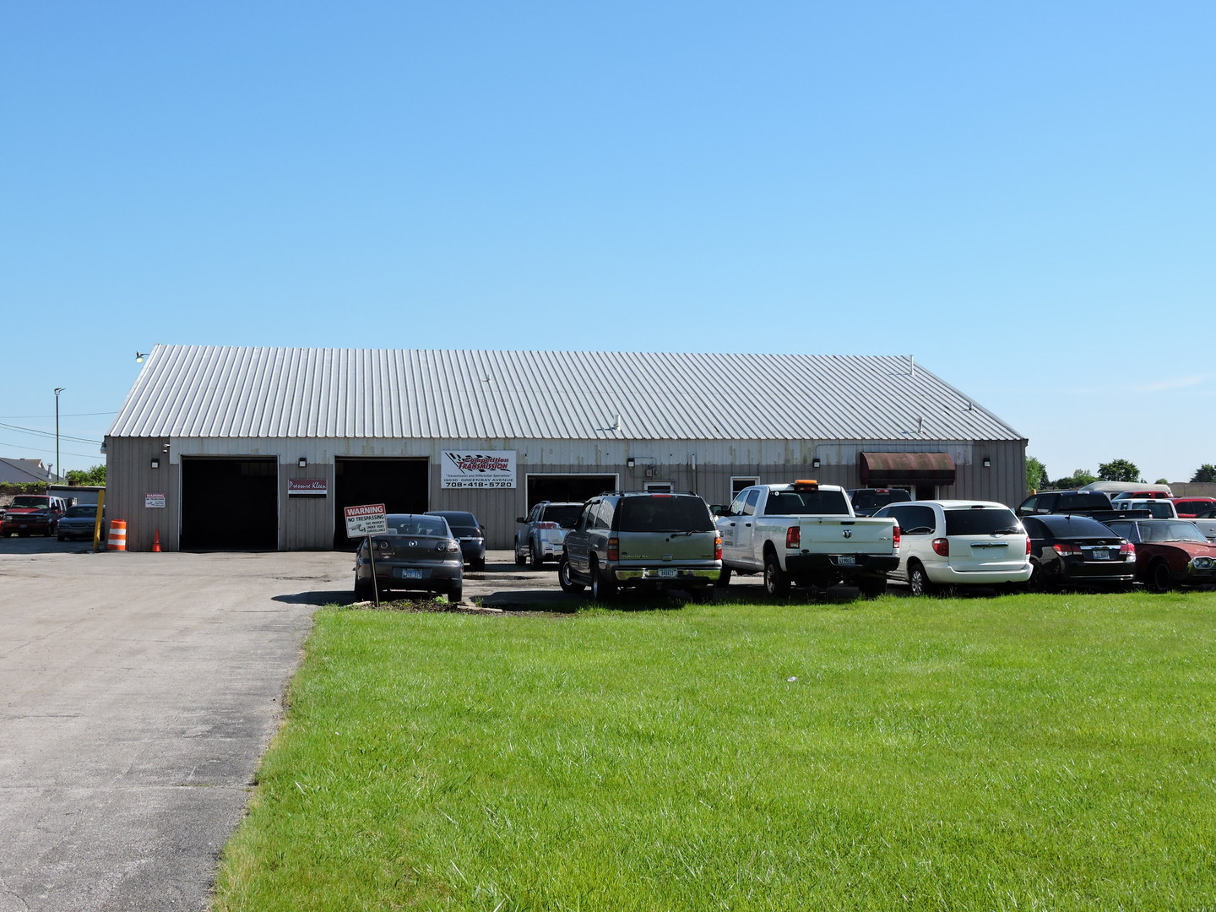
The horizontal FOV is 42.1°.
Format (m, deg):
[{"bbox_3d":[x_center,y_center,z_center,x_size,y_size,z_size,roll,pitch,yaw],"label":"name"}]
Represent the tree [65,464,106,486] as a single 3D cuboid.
[{"bbox_3d":[-39.047,2.655,119.972,4.000,4.100,4.000,0,-1,0],"label":"tree"}]

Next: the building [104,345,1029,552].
[{"bbox_3d":[-2.631,-0.360,64.202,30.800,7.758,24.700,0,-2,-10],"label":"building"}]

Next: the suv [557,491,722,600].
[{"bbox_3d":[0.500,1.605,28.920,2.030,1.920,5.500,0,-2,-10],"label":"suv"}]

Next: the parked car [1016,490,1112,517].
[{"bbox_3d":[13.033,1.923,44.567,2.010,1.940,5.850,0,-1,-11],"label":"parked car"}]

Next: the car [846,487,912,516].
[{"bbox_3d":[7.003,1.867,41.768,2.020,1.940,5.800,0,-1,-10],"label":"car"}]

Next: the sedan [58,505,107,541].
[{"bbox_3d":[-20.296,2.622,62.157,1.830,1.450,4.900,0,-1,-10],"label":"sedan"}]

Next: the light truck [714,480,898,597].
[{"bbox_3d":[3.450,1.490,29.020,2.040,2.020,6.030,0,-2,-10],"label":"light truck"}]

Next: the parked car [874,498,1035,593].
[{"bbox_3d":[6.242,1.702,30.433,1.980,1.750,5.090,0,-1,-12],"label":"parked car"}]

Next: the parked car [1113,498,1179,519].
[{"bbox_3d":[15.426,2.068,45.225,1.920,1.780,5.500,0,-2,-11],"label":"parked car"}]

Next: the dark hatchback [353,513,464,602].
[{"bbox_3d":[-3.500,1.748,27.600,1.770,1.465,4.500,0,-2,-9],"label":"dark hatchback"}]

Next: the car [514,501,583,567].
[{"bbox_3d":[-1.263,2.002,41.442,1.850,1.680,4.700,0,-1,-11],"label":"car"}]

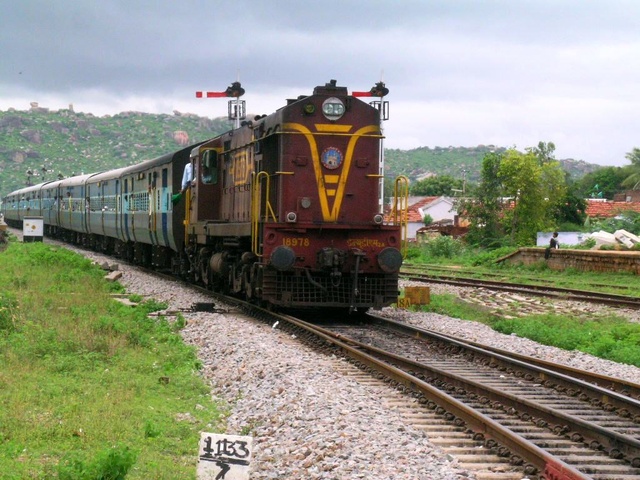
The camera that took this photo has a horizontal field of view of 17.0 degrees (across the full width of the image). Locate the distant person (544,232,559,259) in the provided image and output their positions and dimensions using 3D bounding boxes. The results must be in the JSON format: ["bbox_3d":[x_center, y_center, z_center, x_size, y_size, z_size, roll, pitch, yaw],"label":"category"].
[{"bbox_3d":[10.283,0.261,95.000,0.580,1.205,0.450,0,1,-17],"label":"distant person"}]

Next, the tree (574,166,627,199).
[{"bbox_3d":[26.811,-3.919,205.000,5.162,6.213,5.000,0,1,0],"label":"tree"}]

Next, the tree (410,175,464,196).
[{"bbox_3d":[11.136,-3.584,205.000,5.162,5.353,5.000,0,1,0],"label":"tree"}]

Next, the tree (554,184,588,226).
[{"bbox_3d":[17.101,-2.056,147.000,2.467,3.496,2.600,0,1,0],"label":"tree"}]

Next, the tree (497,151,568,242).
[{"bbox_3d":[13.079,-2.554,132.000,4.185,6.155,4.200,0,1,0],"label":"tree"}]

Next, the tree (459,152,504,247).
[{"bbox_3d":[10.103,-2.486,135.000,3.021,6.043,3.100,0,1,0],"label":"tree"}]

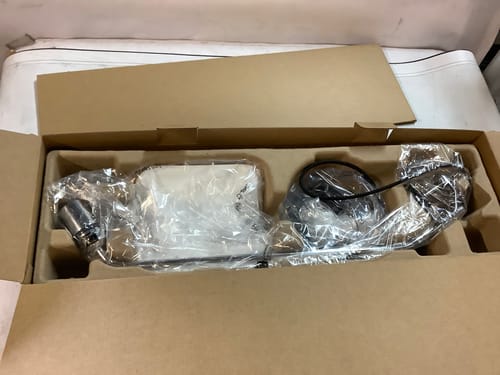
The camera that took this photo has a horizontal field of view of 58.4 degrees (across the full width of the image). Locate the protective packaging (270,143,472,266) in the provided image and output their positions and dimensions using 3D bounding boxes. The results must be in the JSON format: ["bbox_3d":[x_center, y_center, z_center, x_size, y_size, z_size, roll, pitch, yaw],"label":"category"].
[{"bbox_3d":[0.229,0.037,0.874,0.434,0.103,0.215,-2,61,-11],"label":"protective packaging"}]

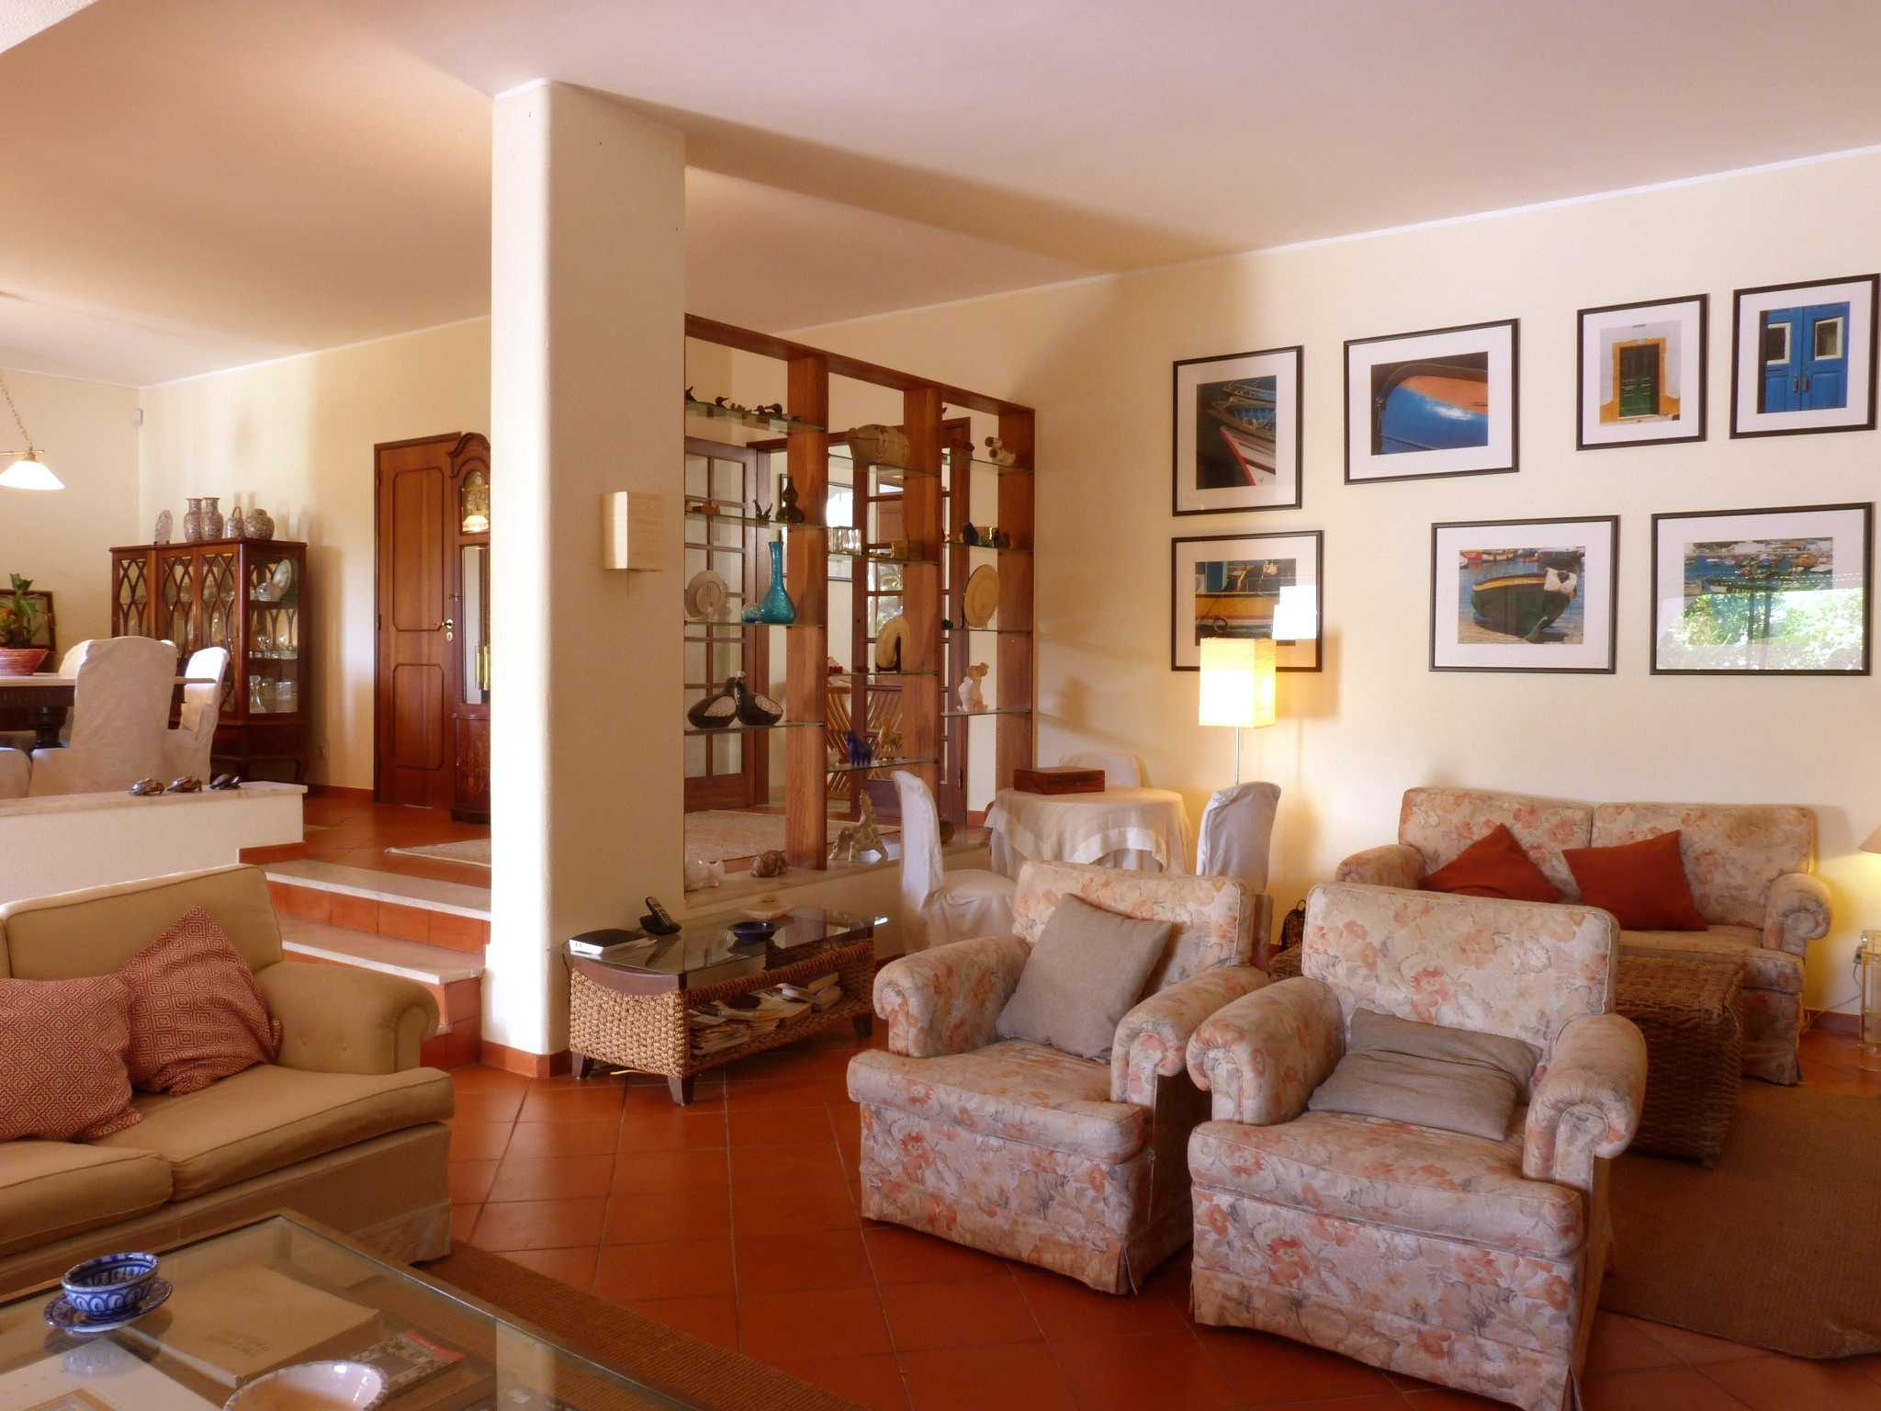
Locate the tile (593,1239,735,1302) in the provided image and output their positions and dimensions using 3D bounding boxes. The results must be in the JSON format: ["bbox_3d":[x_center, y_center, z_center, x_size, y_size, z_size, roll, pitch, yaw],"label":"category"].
[{"bbox_3d":[-0.612,1.266,3.029,0.302,0.015,0.298,0,2,-10],"label":"tile"}]

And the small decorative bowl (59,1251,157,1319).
[{"bbox_3d":[-1.207,0.852,1.980,0.120,0.056,0.120,0,2,0],"label":"small decorative bowl"}]

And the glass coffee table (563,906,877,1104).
[{"bbox_3d":[-0.713,0.986,4.603,0.564,0.418,1.046,2,3,35],"label":"glass coffee table"}]

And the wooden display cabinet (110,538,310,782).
[{"bbox_3d":[-4.730,-0.240,8.756,1.671,1.548,0.394,2,3,35],"label":"wooden display cabinet"}]

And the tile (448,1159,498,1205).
[{"bbox_3d":[-1.314,1.242,3.498,0.302,0.015,0.298,0,2,-10],"label":"tile"}]

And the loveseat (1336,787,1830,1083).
[{"bbox_3d":[2.404,0.780,5.132,1.610,0.836,0.824,2,3,35],"label":"loveseat"}]

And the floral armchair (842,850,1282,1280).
[{"bbox_3d":[0.322,0.842,3.434,0.824,0.814,0.860,2,3,33],"label":"floral armchair"}]

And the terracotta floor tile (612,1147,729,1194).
[{"bbox_3d":[-0.714,1.242,3.604,0.302,0.015,0.298,0,2,-10],"label":"terracotta floor tile"}]

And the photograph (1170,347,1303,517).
[{"bbox_3d":[1.361,-1.253,6.267,0.630,0.725,0.022,2,3,35],"label":"photograph"}]

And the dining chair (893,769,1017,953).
[{"bbox_3d":[0.098,0.721,5.538,0.520,0.915,0.450,0,2,-18],"label":"dining chair"}]

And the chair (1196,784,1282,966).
[{"bbox_3d":[0.988,0.737,5.301,0.450,0.915,0.530,-1,3,-38],"label":"chair"}]

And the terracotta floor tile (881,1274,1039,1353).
[{"bbox_3d":[0.038,1.287,2.869,0.300,0.012,0.300,0,2,-10],"label":"terracotta floor tile"}]

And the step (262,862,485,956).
[{"bbox_3d":[-2.125,0.769,5.266,1.750,0.165,0.330,2,3,35],"label":"step"}]

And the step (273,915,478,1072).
[{"bbox_3d":[-2.303,1.008,5.046,1.870,0.314,0.308,2,3,35],"label":"step"}]

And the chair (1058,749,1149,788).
[{"bbox_3d":[0.664,0.682,6.263,0.460,0.915,0.540,2,3,30],"label":"chair"}]

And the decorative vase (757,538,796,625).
[{"bbox_3d":[-0.643,-0.490,5.375,0.145,0.328,0.145,0,2,0],"label":"decorative vase"}]

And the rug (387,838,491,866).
[{"bbox_3d":[-1.337,0.640,6.566,1.380,0.012,2.060,2,3,35],"label":"rug"}]

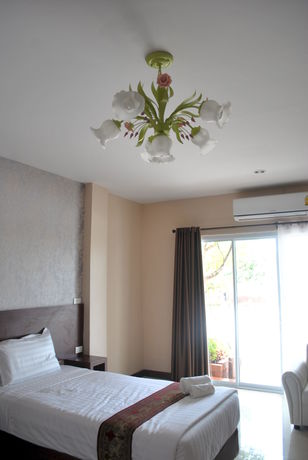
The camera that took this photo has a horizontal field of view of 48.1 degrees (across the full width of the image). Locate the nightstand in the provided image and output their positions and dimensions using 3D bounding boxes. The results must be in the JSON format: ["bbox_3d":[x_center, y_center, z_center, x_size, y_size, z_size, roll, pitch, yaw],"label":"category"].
[{"bbox_3d":[-0.802,1.784,4.035,0.413,0.513,0.323,-5,-9,33],"label":"nightstand"}]

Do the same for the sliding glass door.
[{"bbox_3d":[1.174,1.098,4.823,1.178,2.090,0.100,-5,-9,33],"label":"sliding glass door"}]

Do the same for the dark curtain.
[{"bbox_3d":[0.515,1.058,5.117,0.567,2.195,0.150,-5,-9,33],"label":"dark curtain"}]

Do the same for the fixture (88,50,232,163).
[{"bbox_3d":[0.043,-0.715,1.901,0.730,0.494,0.730,0,-8,0],"label":"fixture"}]

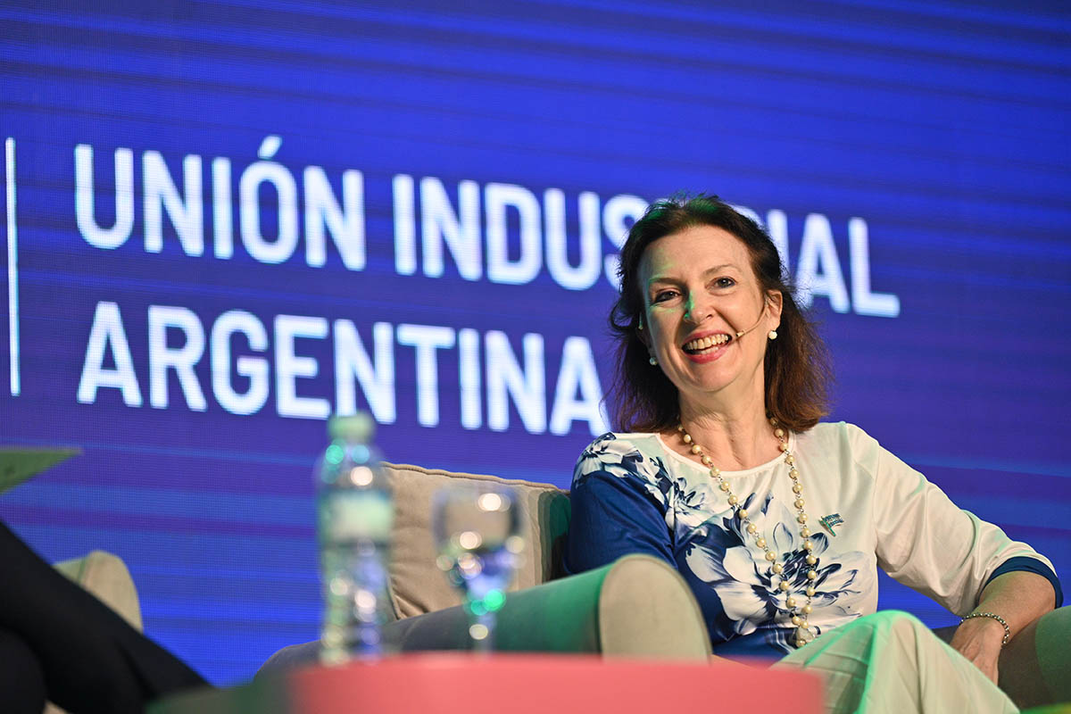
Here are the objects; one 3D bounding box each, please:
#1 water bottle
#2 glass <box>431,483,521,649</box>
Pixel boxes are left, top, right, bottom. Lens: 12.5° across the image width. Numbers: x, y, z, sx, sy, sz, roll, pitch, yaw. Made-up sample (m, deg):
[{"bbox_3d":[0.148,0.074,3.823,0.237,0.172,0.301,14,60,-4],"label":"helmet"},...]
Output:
[{"bbox_3d":[-0.153,0.157,4.150,0.060,0.214,0.060,-2,-9,0],"label":"water bottle"},{"bbox_3d":[-0.048,0.187,4.170,0.070,0.153,0.070,-2,-9,0],"label":"glass"}]

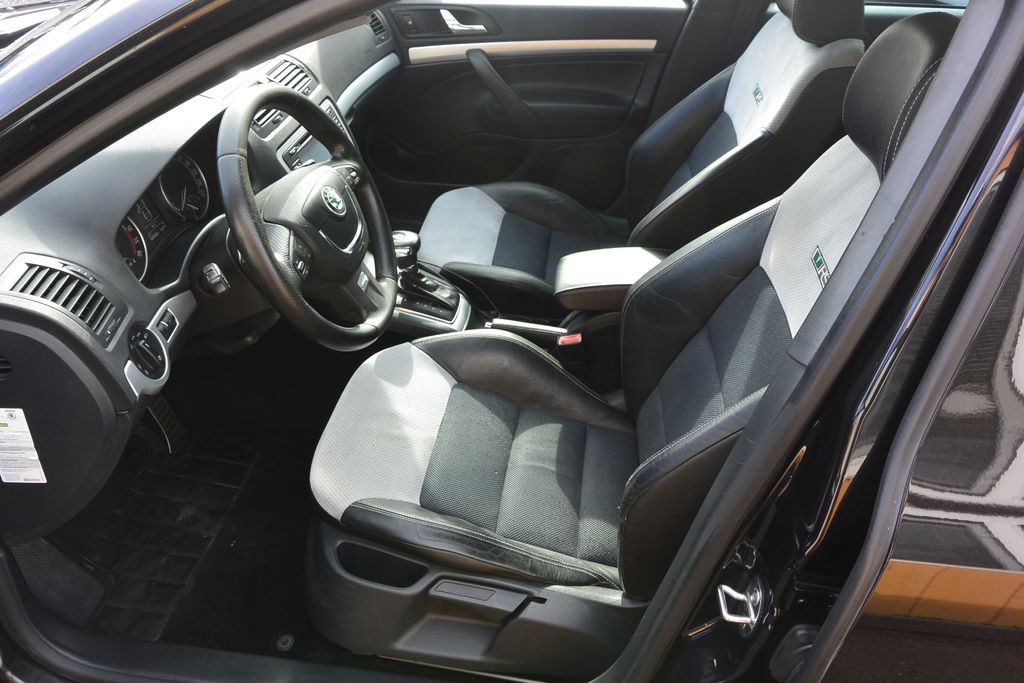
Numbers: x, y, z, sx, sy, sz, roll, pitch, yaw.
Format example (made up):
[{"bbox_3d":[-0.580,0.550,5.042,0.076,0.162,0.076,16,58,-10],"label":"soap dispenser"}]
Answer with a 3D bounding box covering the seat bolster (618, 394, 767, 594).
[{"bbox_3d":[0.250,0.183,1.017,0.171,0.457,0.110,19,38,-5],"label":"seat bolster"}]

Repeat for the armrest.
[{"bbox_3d":[0.231,-0.122,1.488,0.296,0.068,0.147,3,37,8],"label":"armrest"}]

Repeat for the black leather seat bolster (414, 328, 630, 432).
[{"bbox_3d":[0.029,0.056,1.465,0.471,0.146,0.117,12,38,0],"label":"black leather seat bolster"}]

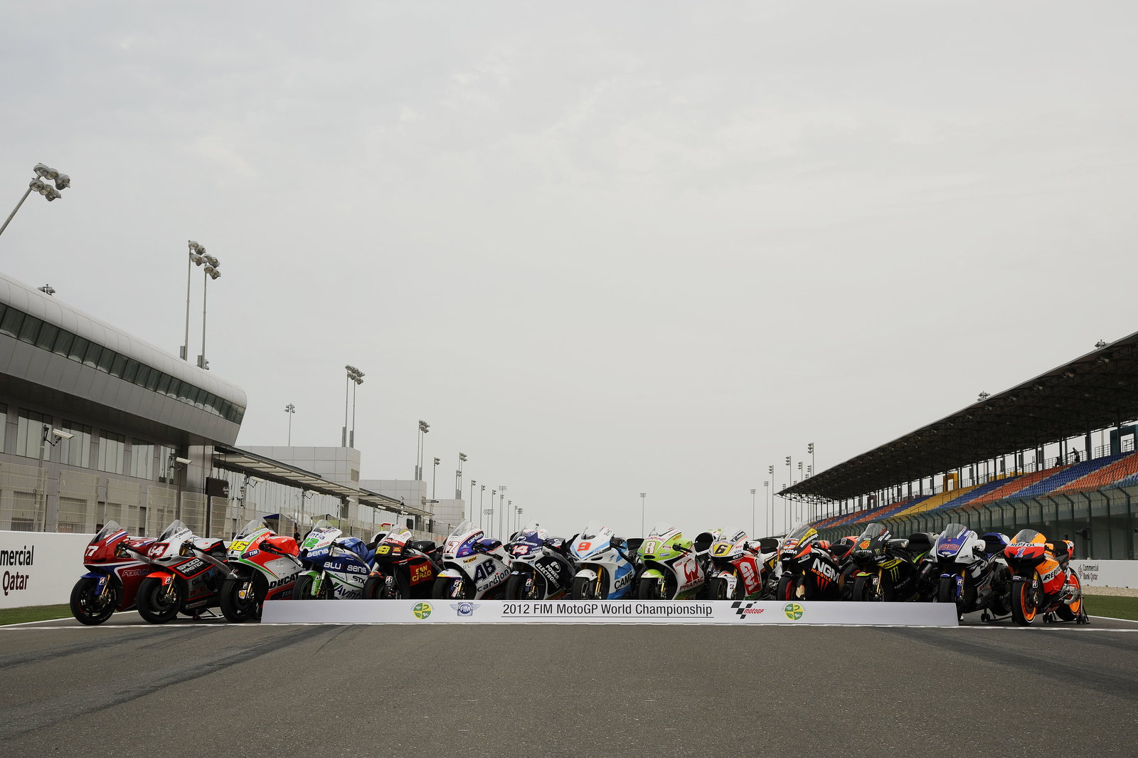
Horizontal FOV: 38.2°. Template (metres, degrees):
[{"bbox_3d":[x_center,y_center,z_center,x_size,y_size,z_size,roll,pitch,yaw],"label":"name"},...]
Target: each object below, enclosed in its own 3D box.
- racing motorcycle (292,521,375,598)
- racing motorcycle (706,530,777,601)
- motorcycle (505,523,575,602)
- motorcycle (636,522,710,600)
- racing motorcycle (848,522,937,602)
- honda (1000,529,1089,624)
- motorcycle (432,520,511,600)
[{"bbox_3d":[-2.490,2.285,19.530,0.680,1.190,2.050,-5,-8,39],"label":"racing motorcycle"},{"bbox_3d":[2.256,2.341,19.634,0.680,1.140,2.050,-5,-8,38],"label":"racing motorcycle"},{"bbox_3d":[-0.080,2.302,19.645,0.680,1.200,2.050,-4,-8,37],"label":"motorcycle"},{"bbox_3d":[1.464,2.318,19.637,0.680,1.180,2.050,-5,-8,38],"label":"motorcycle"},{"bbox_3d":[3.913,2.328,19.637,0.680,1.180,2.050,-5,-8,38],"label":"racing motorcycle"},{"bbox_3d":[5.649,2.341,19.415,0.680,1.120,2.050,-4,-8,36],"label":"honda"},{"bbox_3d":[-0.918,2.303,19.637,0.680,1.190,2.050,-5,-8,38],"label":"motorcycle"}]

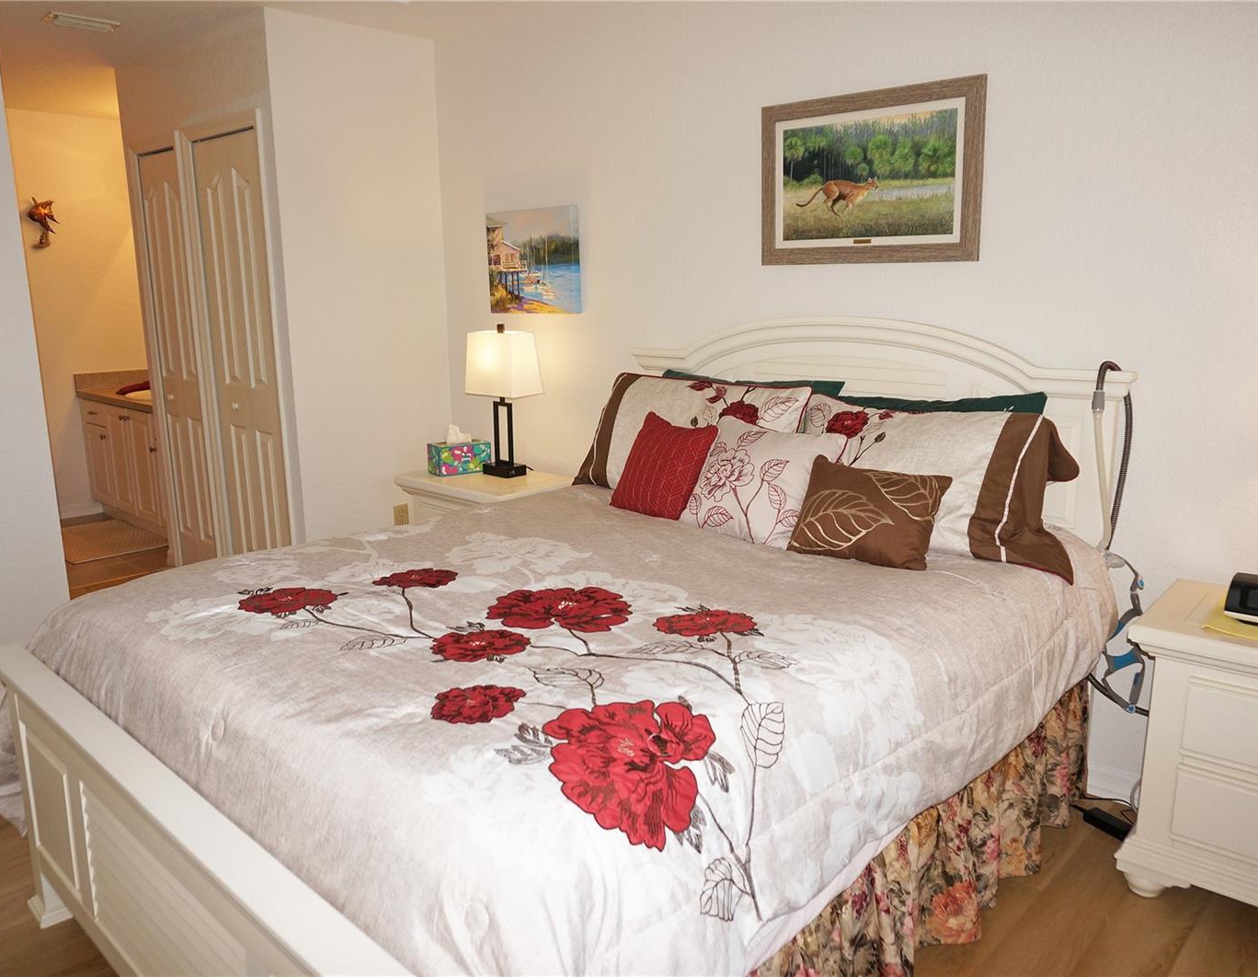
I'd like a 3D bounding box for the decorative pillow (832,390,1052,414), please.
[{"bbox_3d":[0.761,-0.071,2.727,0.680,0.420,0.150,11,-5,43],"label":"decorative pillow"}]

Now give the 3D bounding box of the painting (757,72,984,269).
[{"bbox_3d":[0.697,-0.915,2.901,0.740,0.486,0.030,11,17,43],"label":"painting"}]

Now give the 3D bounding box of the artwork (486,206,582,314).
[{"bbox_3d":[-0.394,-0.920,3.988,0.520,0.407,0.038,11,17,43],"label":"artwork"}]

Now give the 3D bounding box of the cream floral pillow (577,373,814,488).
[{"bbox_3d":[0.183,-0.153,3.129,0.790,0.420,0.170,11,-10,43],"label":"cream floral pillow"}]

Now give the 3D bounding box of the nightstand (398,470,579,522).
[{"bbox_3d":[-0.537,0.276,3.919,0.645,0.648,0.455,11,17,43],"label":"nightstand"}]

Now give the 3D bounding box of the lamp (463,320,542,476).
[{"bbox_3d":[-0.494,-0.345,3.858,0.275,0.592,0.170,10,16,41],"label":"lamp"}]

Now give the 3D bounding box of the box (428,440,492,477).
[{"bbox_3d":[-0.685,-0.122,3.973,0.220,0.113,0.122,-8,14,-31],"label":"box"}]

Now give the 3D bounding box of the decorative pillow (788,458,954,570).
[{"bbox_3d":[0.602,0.059,2.449,0.380,0.260,0.120,9,-14,39],"label":"decorative pillow"}]

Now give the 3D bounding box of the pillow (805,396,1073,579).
[{"bbox_3d":[0.756,-0.023,2.570,0.790,0.410,0.170,11,-10,43],"label":"pillow"}]

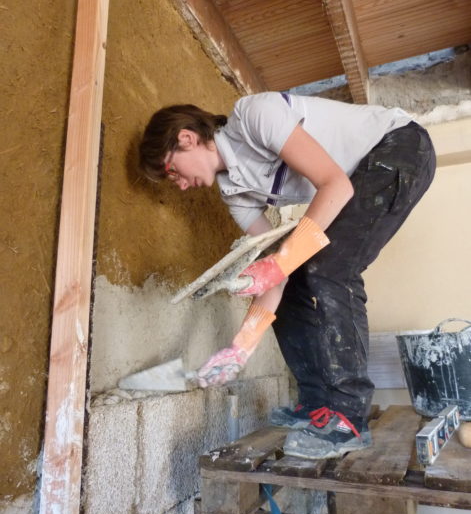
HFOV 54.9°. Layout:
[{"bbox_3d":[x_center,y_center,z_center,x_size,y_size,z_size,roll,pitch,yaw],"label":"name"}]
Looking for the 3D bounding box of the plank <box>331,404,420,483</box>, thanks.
[{"bbox_3d":[0.520,0.571,1.477,0.138,0.023,1.150,-6,-12,23],"label":"plank"}]

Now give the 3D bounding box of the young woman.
[{"bbox_3d":[0.191,0.025,1.472,0.970,1.060,0.500,0,-11,-8],"label":"young woman"}]

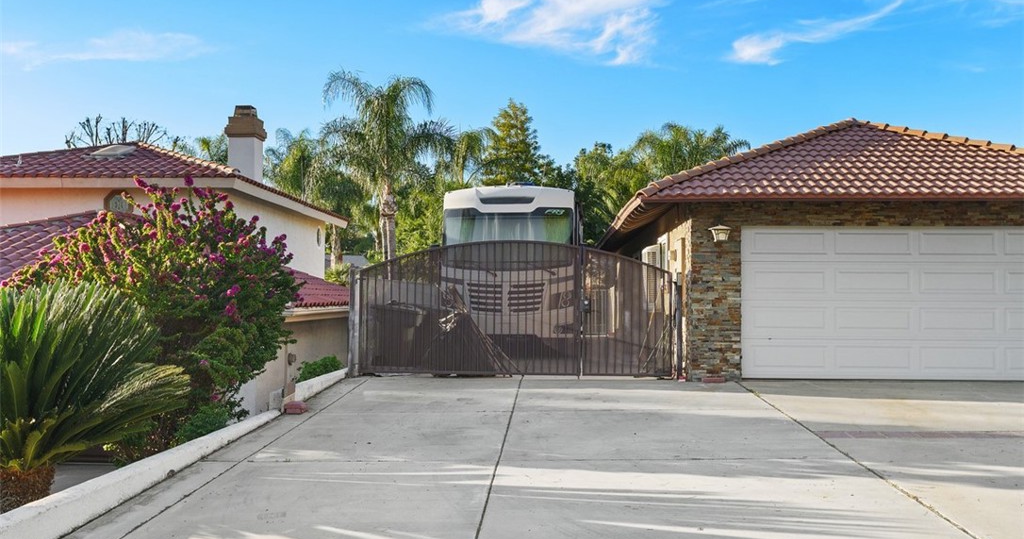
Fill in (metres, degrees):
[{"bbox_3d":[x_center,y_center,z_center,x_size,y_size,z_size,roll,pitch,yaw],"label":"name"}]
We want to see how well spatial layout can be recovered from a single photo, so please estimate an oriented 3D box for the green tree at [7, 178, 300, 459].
[{"bbox_3d":[-3.420,0.580,9.000,2.850,2.800,2.500,0,0,0],"label":"green tree"}]

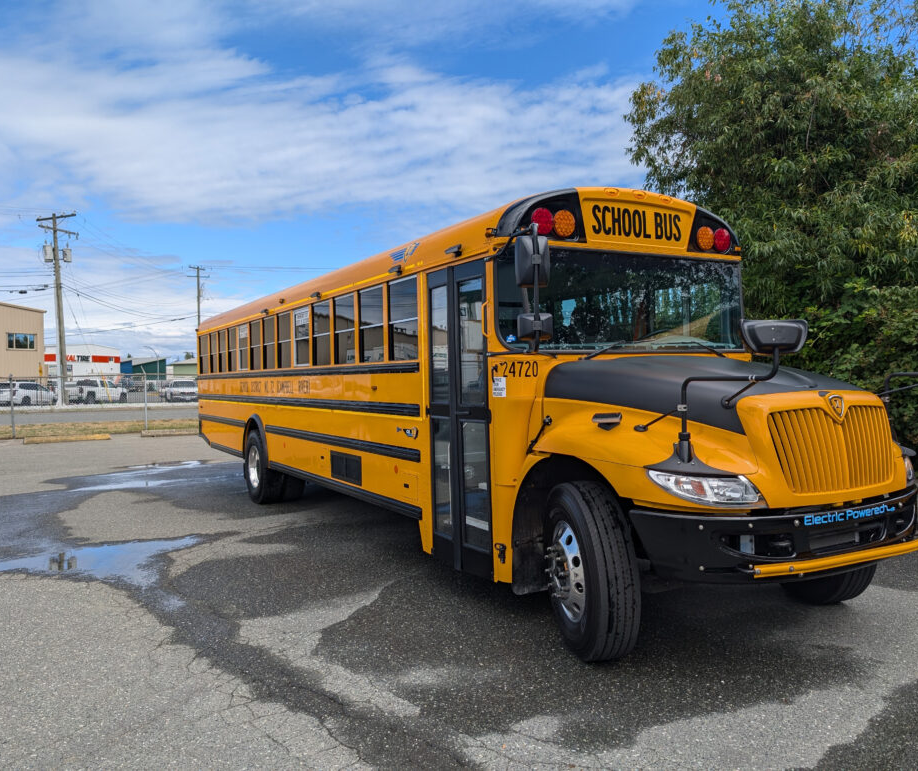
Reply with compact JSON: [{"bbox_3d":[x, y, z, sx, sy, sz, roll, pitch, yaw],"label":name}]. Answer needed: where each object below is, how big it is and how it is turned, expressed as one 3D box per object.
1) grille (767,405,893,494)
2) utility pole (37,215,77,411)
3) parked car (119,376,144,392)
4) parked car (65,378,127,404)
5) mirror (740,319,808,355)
[{"bbox_3d":[2.129,0.357,3.988,1.070,0.470,0.160,-2,1,-31],"label":"grille"},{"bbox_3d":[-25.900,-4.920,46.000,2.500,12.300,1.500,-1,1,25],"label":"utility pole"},{"bbox_3d":[-41.456,-0.127,90.000,1.900,1.850,4.700,-1,1,-6],"label":"parked car"},{"bbox_3d":[-31.610,0.567,62.000,1.920,1.930,5.000,-1,1,30],"label":"parked car"},{"bbox_3d":[1.380,-0.213,3.120,0.270,0.160,0.140,-1,1,0],"label":"mirror"}]

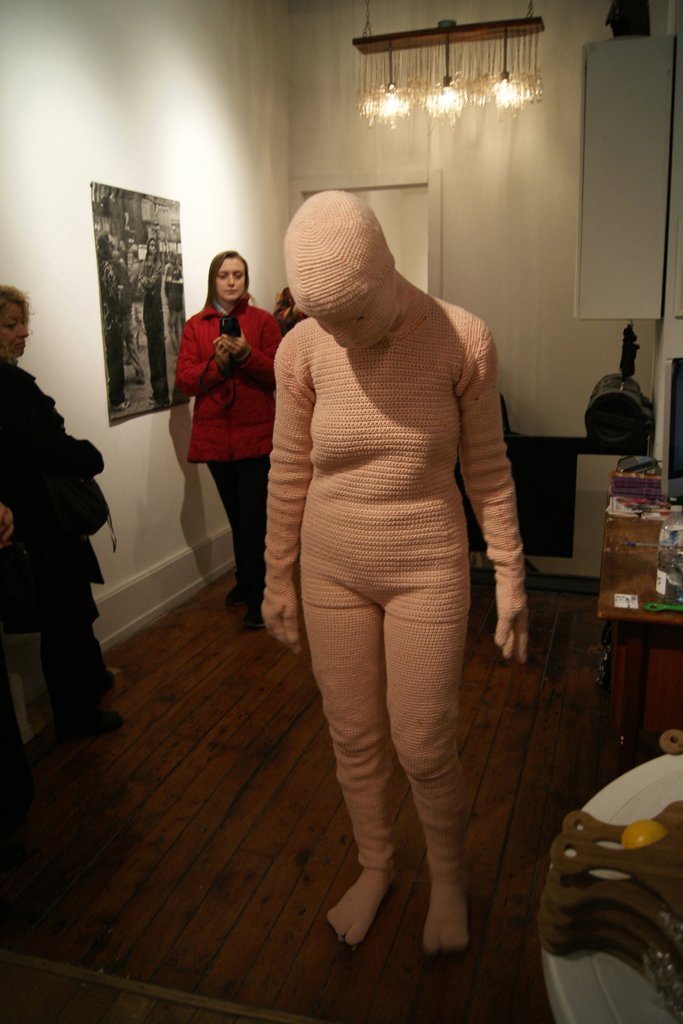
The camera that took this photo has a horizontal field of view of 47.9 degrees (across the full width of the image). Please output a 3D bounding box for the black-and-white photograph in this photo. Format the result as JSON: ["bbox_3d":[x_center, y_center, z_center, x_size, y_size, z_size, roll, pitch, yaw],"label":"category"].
[{"bbox_3d":[-0.908,-0.961,3.575,0.010,0.979,0.678,3,14,19],"label":"black-and-white photograph"}]

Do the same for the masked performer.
[{"bbox_3d":[0.121,0.162,1.651,0.565,1.610,0.400,1,13,12],"label":"masked performer"}]

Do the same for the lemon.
[{"bbox_3d":[0.365,0.394,0.925,0.062,0.045,0.048,-7,14,-21],"label":"lemon"}]

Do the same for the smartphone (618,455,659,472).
[{"bbox_3d":[0.955,-0.154,2.470,0.117,0.018,0.060,-16,31,3],"label":"smartphone"}]

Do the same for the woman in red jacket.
[{"bbox_3d":[-0.511,-0.320,3.614,0.490,1.690,0.420,-3,13,-5],"label":"woman in red jacket"}]

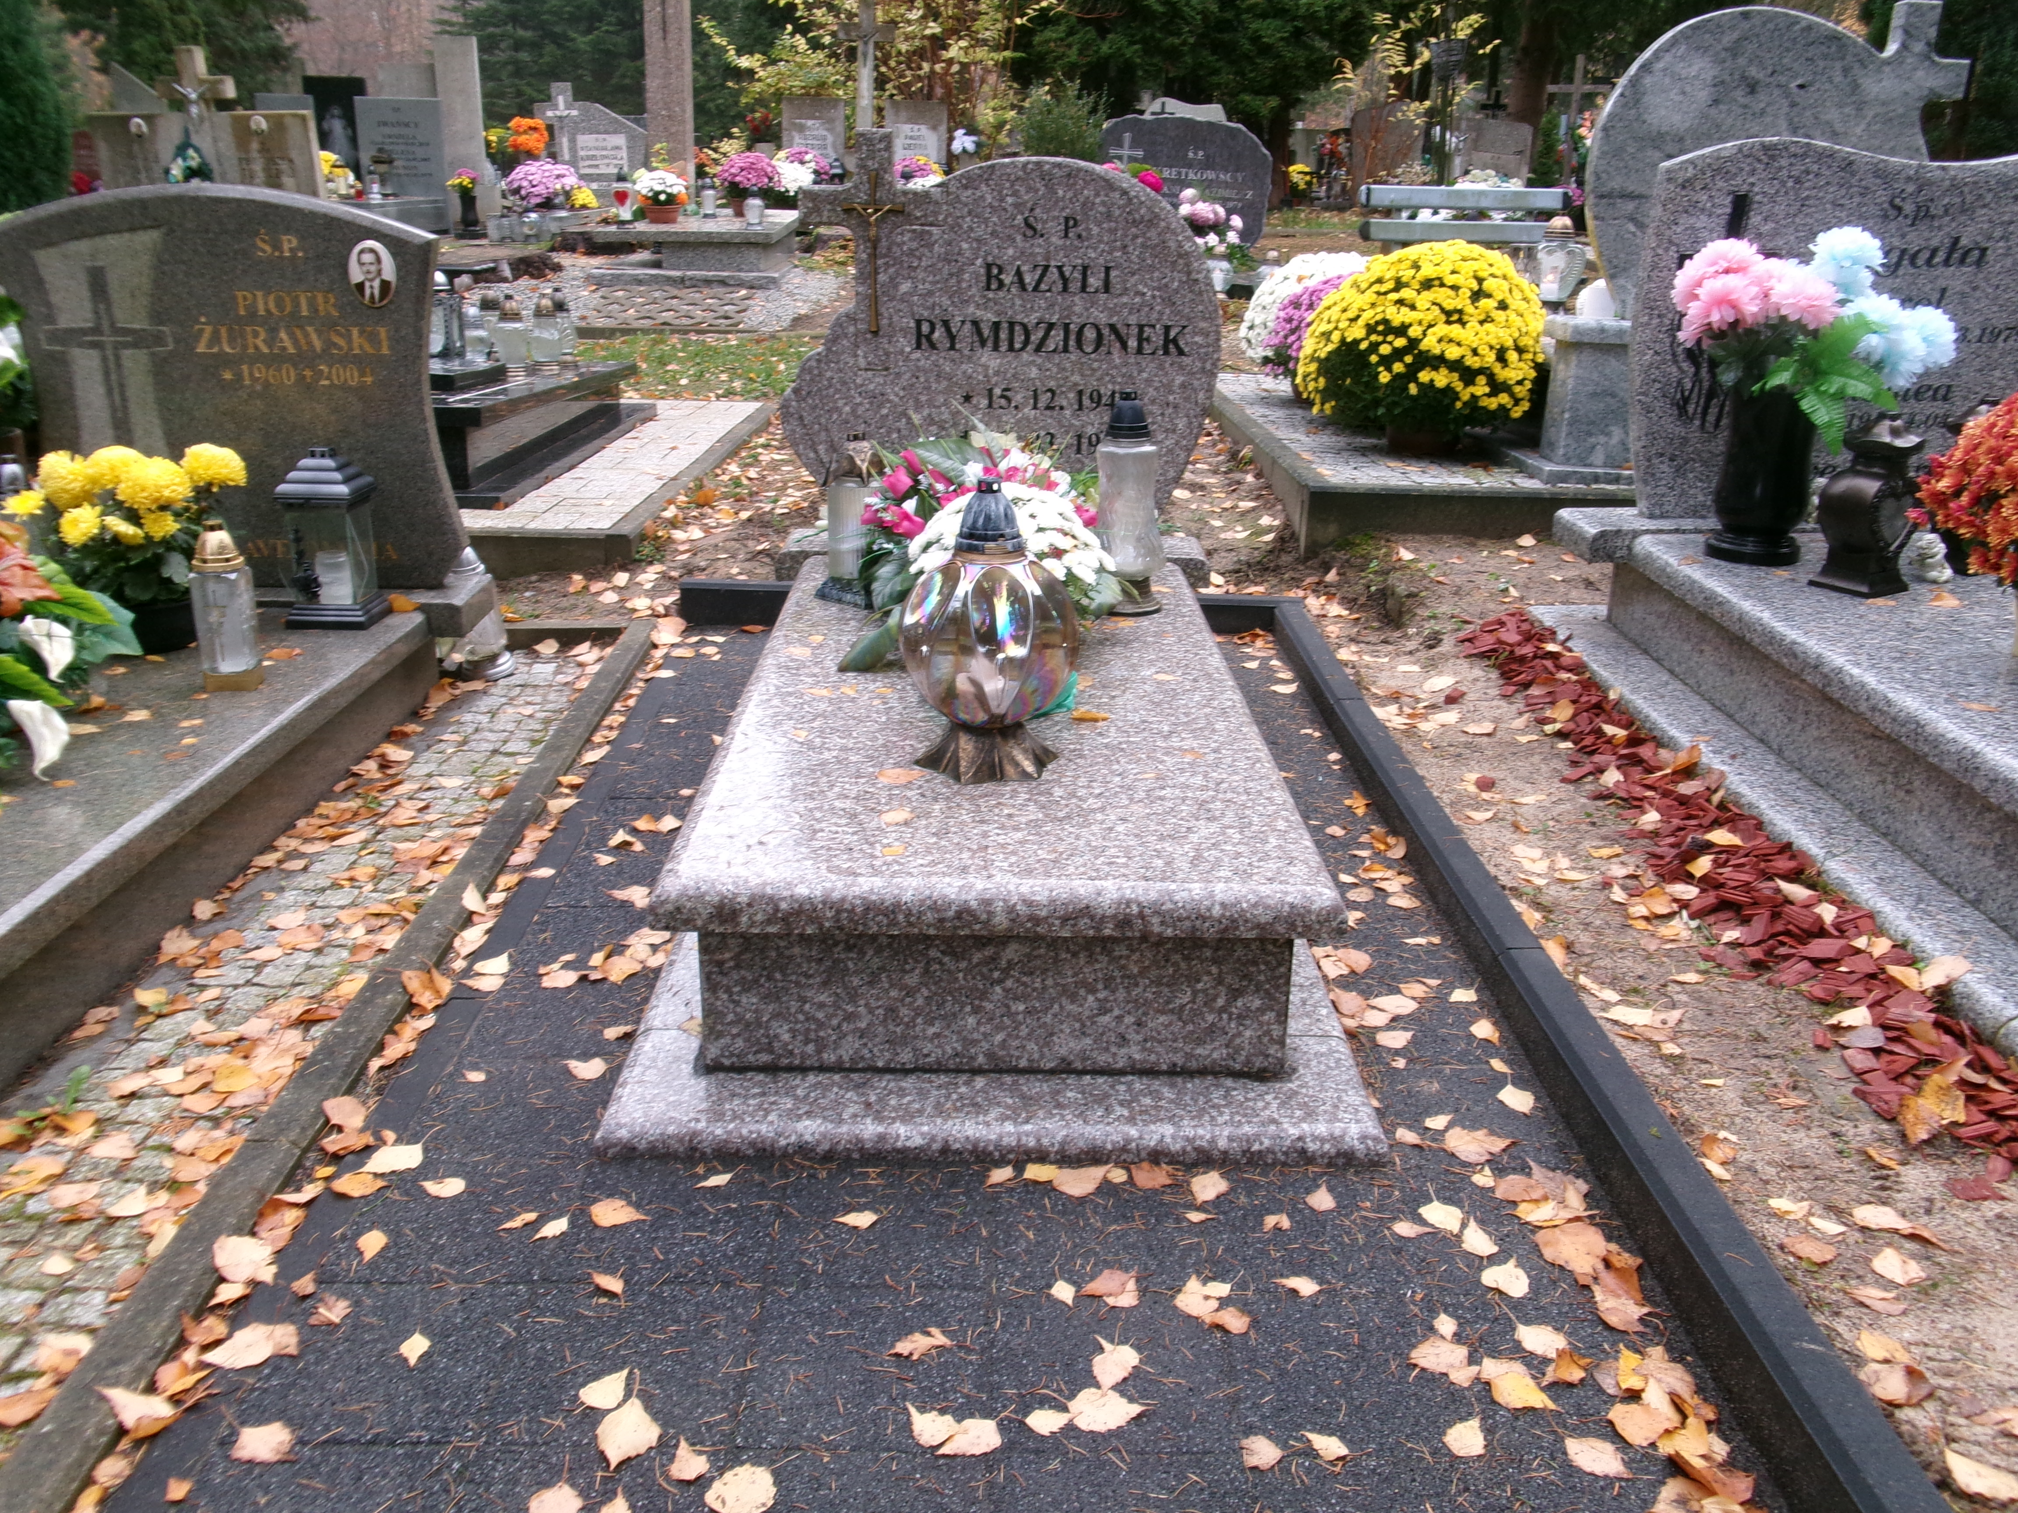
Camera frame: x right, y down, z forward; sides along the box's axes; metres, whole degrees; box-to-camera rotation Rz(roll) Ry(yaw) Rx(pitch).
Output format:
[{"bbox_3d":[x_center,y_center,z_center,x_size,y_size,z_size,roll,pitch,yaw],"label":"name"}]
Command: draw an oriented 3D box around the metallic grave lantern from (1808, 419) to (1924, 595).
[{"bbox_3d":[1.604,-0.469,3.017,0.137,0.316,0.137,-11,24,-29],"label":"metallic grave lantern"}]

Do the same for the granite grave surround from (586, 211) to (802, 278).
[{"bbox_3d":[-1.775,-3.050,9.731,1.011,0.250,1.900,1,21,-1],"label":"granite grave surround"}]

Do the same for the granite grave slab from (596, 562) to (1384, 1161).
[{"bbox_3d":[-0.019,0.015,2.482,0.825,0.252,1.732,1,20,-1],"label":"granite grave slab"}]

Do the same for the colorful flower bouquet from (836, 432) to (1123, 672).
[{"bbox_3d":[-0.050,-0.351,2.677,0.441,0.309,0.378,1,21,-1],"label":"colorful flower bouquet"}]

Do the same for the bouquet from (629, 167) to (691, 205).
[{"bbox_3d":[-2.011,-3.281,9.400,0.336,0.206,0.330,1,21,-1],"label":"bouquet"}]

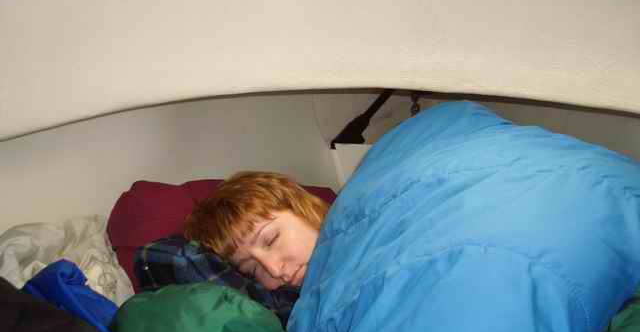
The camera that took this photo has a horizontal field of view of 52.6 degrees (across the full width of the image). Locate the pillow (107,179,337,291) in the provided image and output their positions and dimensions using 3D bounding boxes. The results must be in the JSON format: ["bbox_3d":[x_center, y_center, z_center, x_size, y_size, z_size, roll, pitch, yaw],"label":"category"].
[{"bbox_3d":[-0.186,0.131,1.290,0.480,0.180,0.320,0,15,0],"label":"pillow"}]

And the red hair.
[{"bbox_3d":[-0.117,0.097,1.190,0.210,0.180,0.200,35,23,-15],"label":"red hair"}]

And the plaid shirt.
[{"bbox_3d":[-0.184,0.196,1.140,0.290,0.130,0.210,2,15,6],"label":"plaid shirt"}]

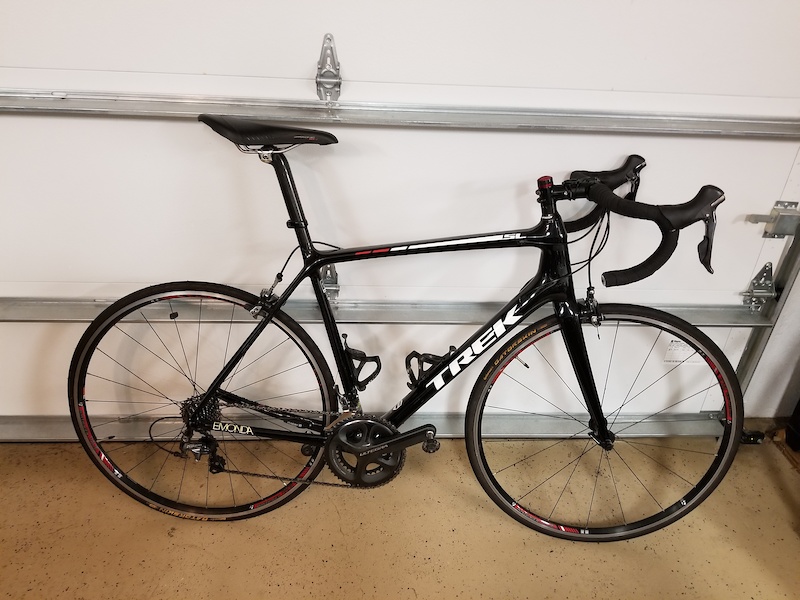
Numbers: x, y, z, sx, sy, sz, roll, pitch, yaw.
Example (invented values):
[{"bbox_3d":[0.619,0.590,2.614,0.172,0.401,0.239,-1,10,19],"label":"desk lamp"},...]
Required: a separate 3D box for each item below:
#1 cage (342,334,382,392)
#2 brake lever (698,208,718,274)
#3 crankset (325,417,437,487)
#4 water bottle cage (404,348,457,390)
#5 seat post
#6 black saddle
[{"bbox_3d":[-0.083,0.144,1.445,0.077,0.152,0.077,-14,18,7],"label":"cage"},{"bbox_3d":[0.572,-0.106,1.117,0.034,0.128,0.028,-8,19,4],"label":"brake lever"},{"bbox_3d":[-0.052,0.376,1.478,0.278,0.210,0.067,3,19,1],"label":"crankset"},{"bbox_3d":[0.053,0.143,1.440,0.077,0.152,0.077,41,15,-11],"label":"water bottle cage"},{"bbox_3d":[-0.235,-0.209,1.329,0.037,0.238,0.034,-14,18,6],"label":"seat post"},{"bbox_3d":[-0.271,-0.357,1.280,0.283,0.060,0.136,3,19,1],"label":"black saddle"}]

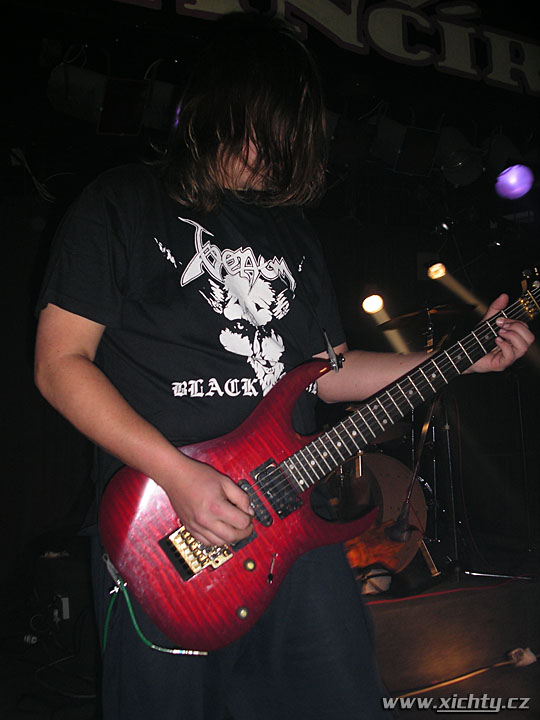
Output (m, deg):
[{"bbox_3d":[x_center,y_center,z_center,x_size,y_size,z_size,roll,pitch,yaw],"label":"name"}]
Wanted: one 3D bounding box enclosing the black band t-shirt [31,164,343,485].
[{"bbox_3d":[-0.118,-0.022,1.390,0.510,0.660,0.320,2,-4,-32],"label":"black band t-shirt"}]

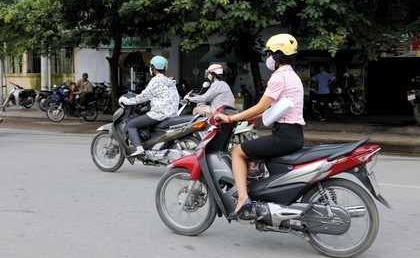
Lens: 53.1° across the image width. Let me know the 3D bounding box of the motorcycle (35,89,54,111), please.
[{"bbox_3d":[-5.692,-1.226,16.194,1.850,1.070,0.680,-4,7,-25],"label":"motorcycle"}]

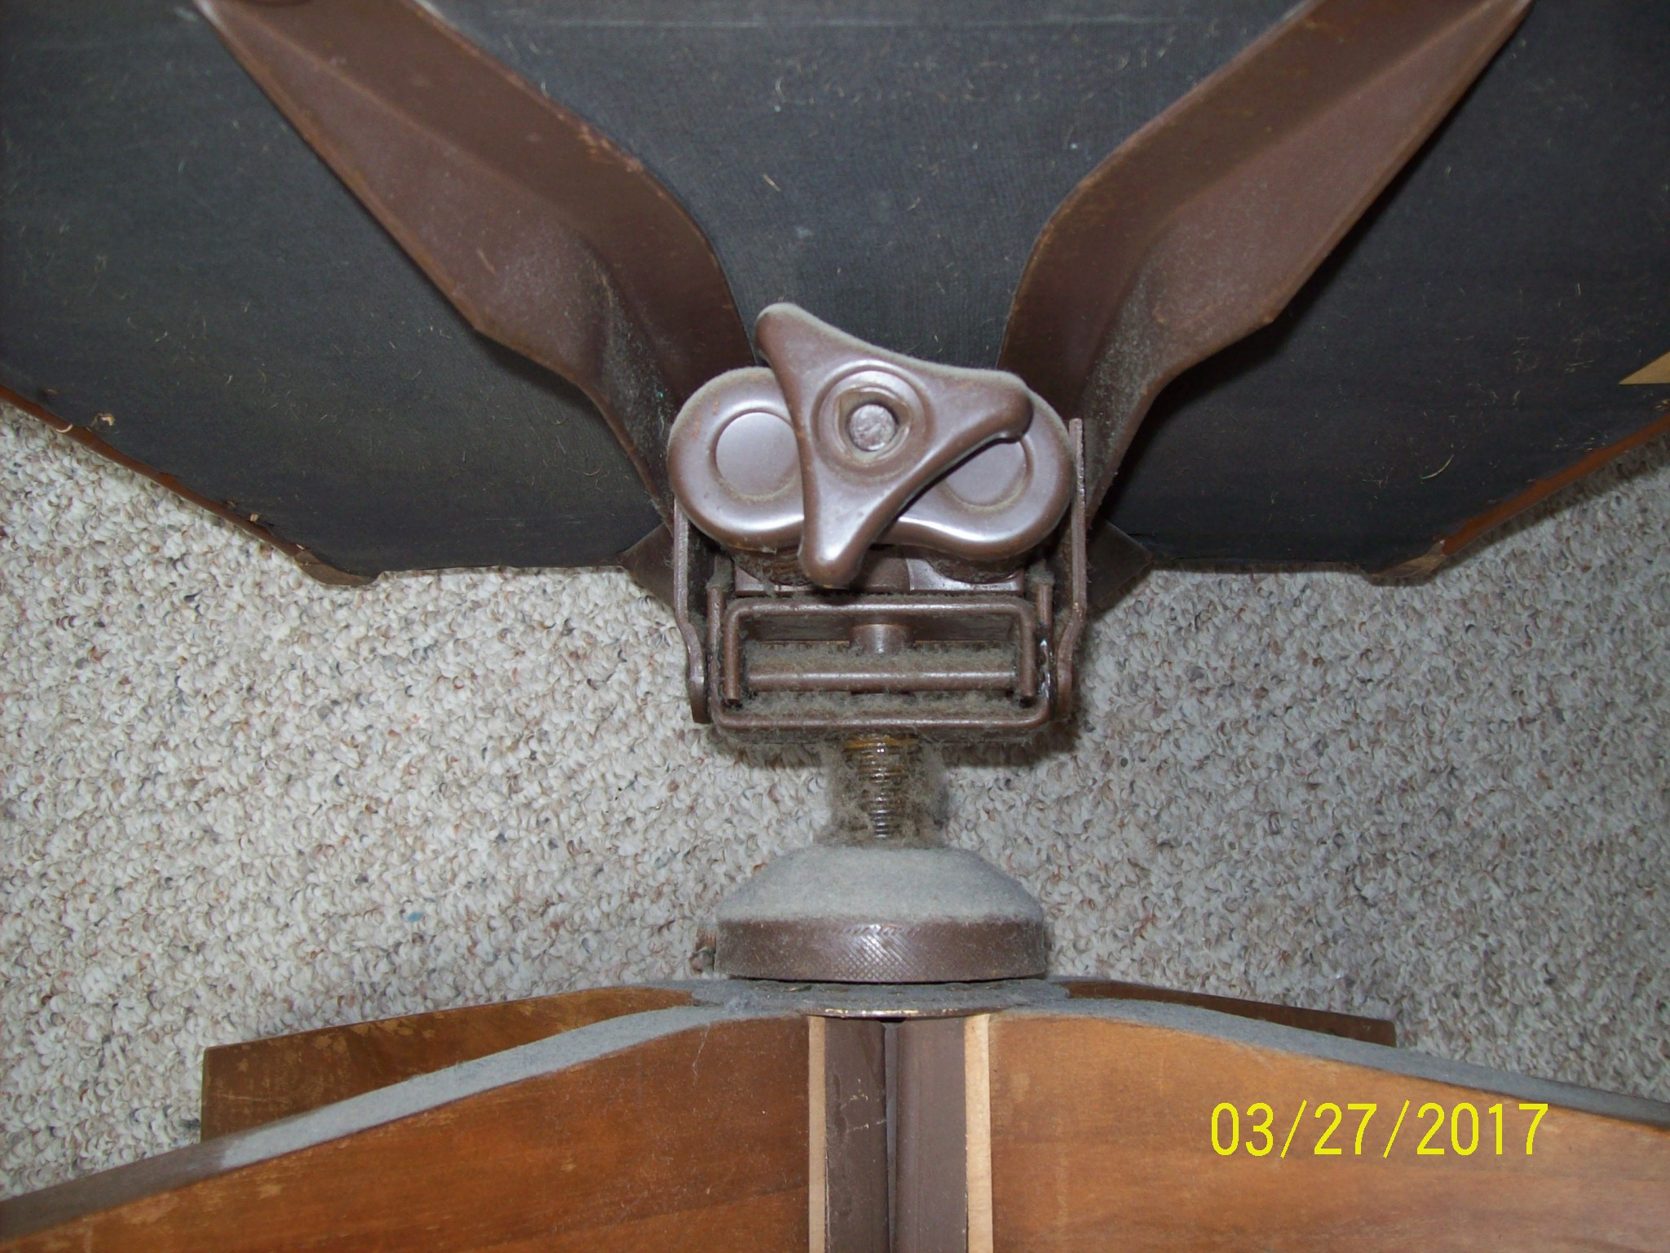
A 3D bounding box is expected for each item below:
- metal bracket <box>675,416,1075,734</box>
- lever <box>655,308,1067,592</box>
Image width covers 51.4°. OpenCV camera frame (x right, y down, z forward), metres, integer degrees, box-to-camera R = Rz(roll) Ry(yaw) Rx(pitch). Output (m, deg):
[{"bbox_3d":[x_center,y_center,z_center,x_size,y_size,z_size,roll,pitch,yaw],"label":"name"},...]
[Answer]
[{"bbox_3d":[0.013,-0.009,0.465,0.103,0.080,0.078,0,83,2],"label":"metal bracket"},{"bbox_3d":[0.009,-0.035,0.371,0.090,0.048,0.058,0,83,2],"label":"lever"}]

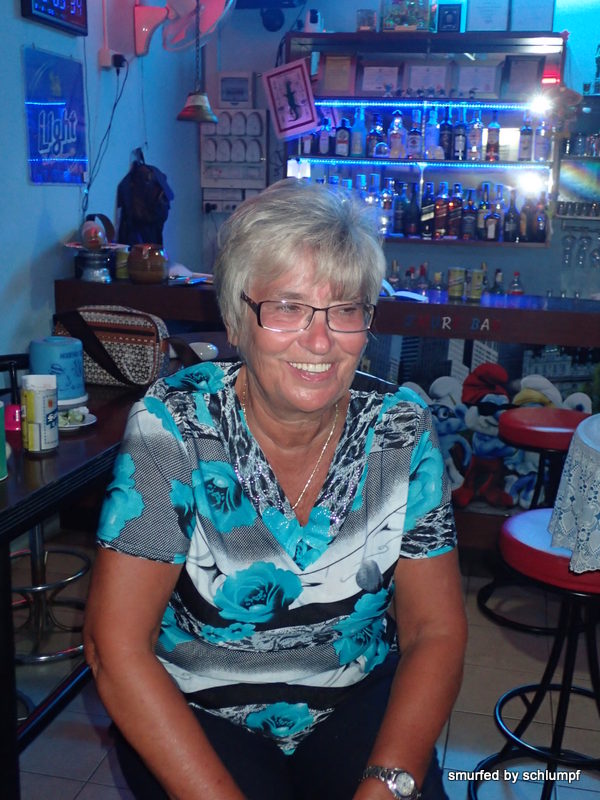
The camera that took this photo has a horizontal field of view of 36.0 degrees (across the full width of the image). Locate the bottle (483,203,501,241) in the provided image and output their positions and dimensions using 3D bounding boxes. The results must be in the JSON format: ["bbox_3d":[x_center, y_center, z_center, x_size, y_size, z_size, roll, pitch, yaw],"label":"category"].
[{"bbox_3d":[1.048,-0.975,5.046,0.085,0.206,0.078,3,13,9],"label":"bottle"}]

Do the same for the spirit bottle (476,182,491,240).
[{"bbox_3d":[1.052,-1.078,5.265,0.072,0.313,0.072,3,15,10],"label":"spirit bottle"}]

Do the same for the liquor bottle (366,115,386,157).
[{"bbox_3d":[0.404,-1.414,4.951,0.090,0.235,0.082,4,13,12],"label":"liquor bottle"}]

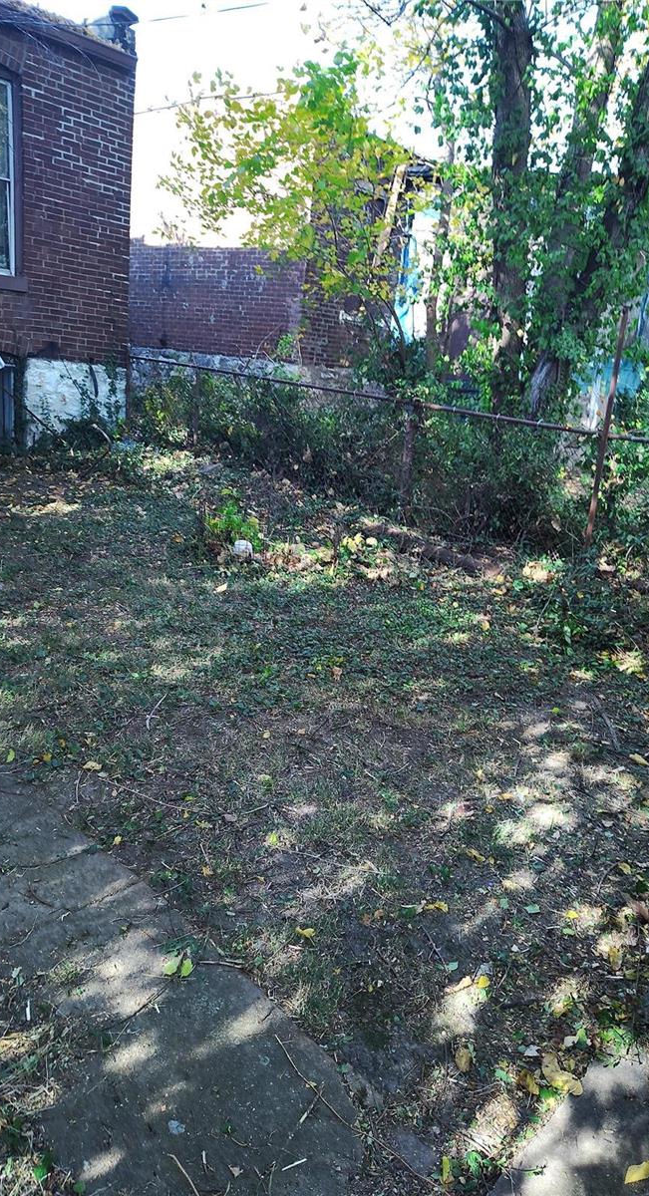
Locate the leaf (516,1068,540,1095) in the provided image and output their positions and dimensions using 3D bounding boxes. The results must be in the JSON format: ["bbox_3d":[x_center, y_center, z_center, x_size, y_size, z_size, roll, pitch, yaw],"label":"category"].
[{"bbox_3d":[0.443,1.056,1.804,0.045,0.022,0.063,-1,18,-24],"label":"leaf"}]

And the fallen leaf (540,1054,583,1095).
[{"bbox_3d":[0.520,1.054,1.837,0.073,0.026,0.112,3,16,-13],"label":"fallen leaf"}]

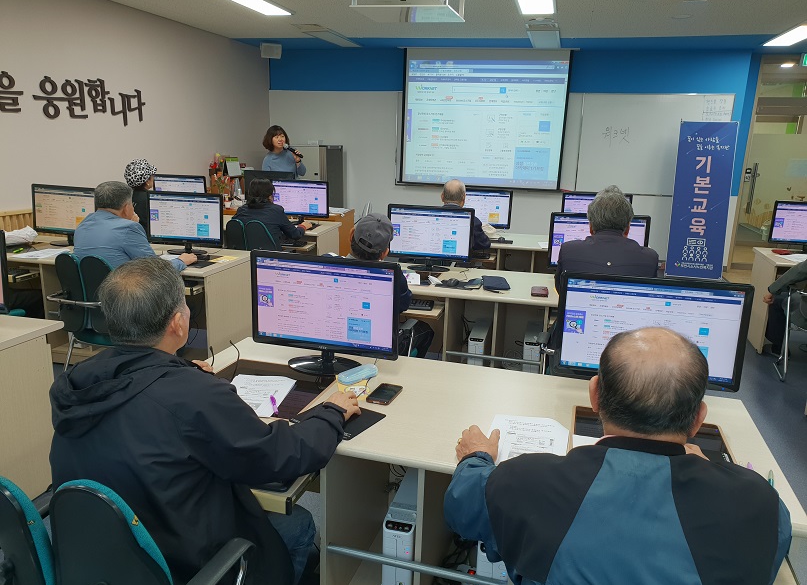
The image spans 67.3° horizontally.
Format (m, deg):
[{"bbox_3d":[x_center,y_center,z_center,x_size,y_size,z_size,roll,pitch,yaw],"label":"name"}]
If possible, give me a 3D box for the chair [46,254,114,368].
[{"bbox_3d":[-1.654,0.159,3.629,0.560,0.850,0.600,6,15,19],"label":"chair"}]

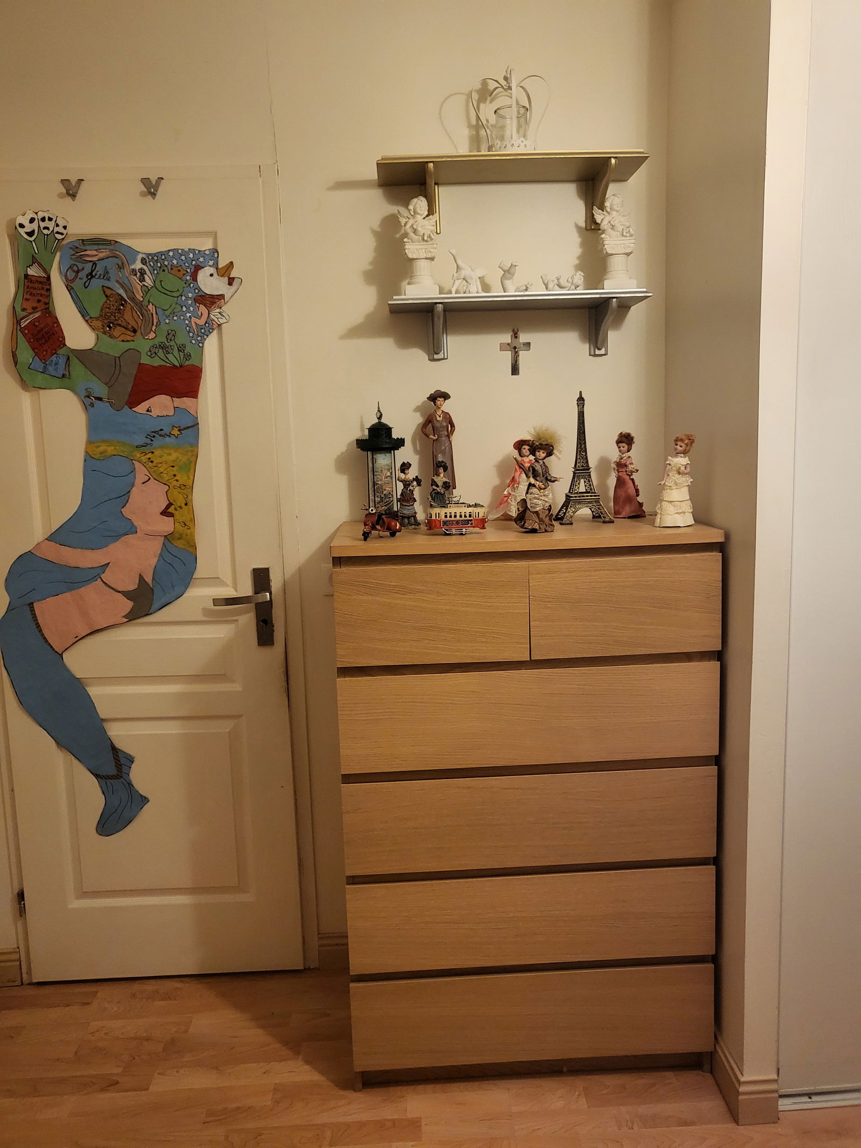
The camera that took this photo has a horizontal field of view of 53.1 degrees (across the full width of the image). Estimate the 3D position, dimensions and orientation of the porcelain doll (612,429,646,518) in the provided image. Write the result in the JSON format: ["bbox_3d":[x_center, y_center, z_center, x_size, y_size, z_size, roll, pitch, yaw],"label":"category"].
[{"bbox_3d":[0.490,-0.246,2.126,0.070,0.212,0.080,4,10,35],"label":"porcelain doll"}]

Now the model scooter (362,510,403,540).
[{"bbox_3d":[-0.102,-0.112,1.823,0.107,0.070,0.050,-9,11,-43],"label":"model scooter"}]

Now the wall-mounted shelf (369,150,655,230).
[{"bbox_3d":[0.185,-0.891,2.022,0.610,0.132,0.180,-2,8,-2],"label":"wall-mounted shelf"}]

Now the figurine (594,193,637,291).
[{"bbox_3d":[0.438,-0.784,2.053,0.094,0.230,0.085,-2,8,-2],"label":"figurine"}]

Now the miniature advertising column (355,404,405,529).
[{"bbox_3d":[-0.122,-0.267,2.103,0.119,0.297,0.117,-2,8,-2],"label":"miniature advertising column"}]

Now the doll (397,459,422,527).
[{"bbox_3d":[-0.048,-0.185,2.022,0.056,0.156,0.052,-3,8,-10],"label":"doll"}]

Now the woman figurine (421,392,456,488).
[{"bbox_3d":[0.021,-0.291,2.146,0.084,0.327,0.072,-3,8,-12],"label":"woman figurine"}]

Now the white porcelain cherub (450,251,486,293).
[{"bbox_3d":[0.089,-0.714,2.058,0.086,0.112,0.050,-2,8,-2],"label":"white porcelain cherub"}]

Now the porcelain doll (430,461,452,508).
[{"bbox_3d":[0.024,-0.182,1.980,0.054,0.156,0.050,-2,8,-2],"label":"porcelain doll"}]

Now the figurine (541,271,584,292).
[{"bbox_3d":[0.312,-0.688,2.044,0.103,0.058,0.050,-2,8,-2],"label":"figurine"}]

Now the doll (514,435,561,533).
[{"bbox_3d":[0.230,-0.200,1.871,0.098,0.213,0.092,-6,9,-27],"label":"doll"}]

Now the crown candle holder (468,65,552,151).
[{"bbox_3d":[0.187,-1.062,1.994,0.185,0.207,0.178,-2,8,-2],"label":"crown candle holder"}]

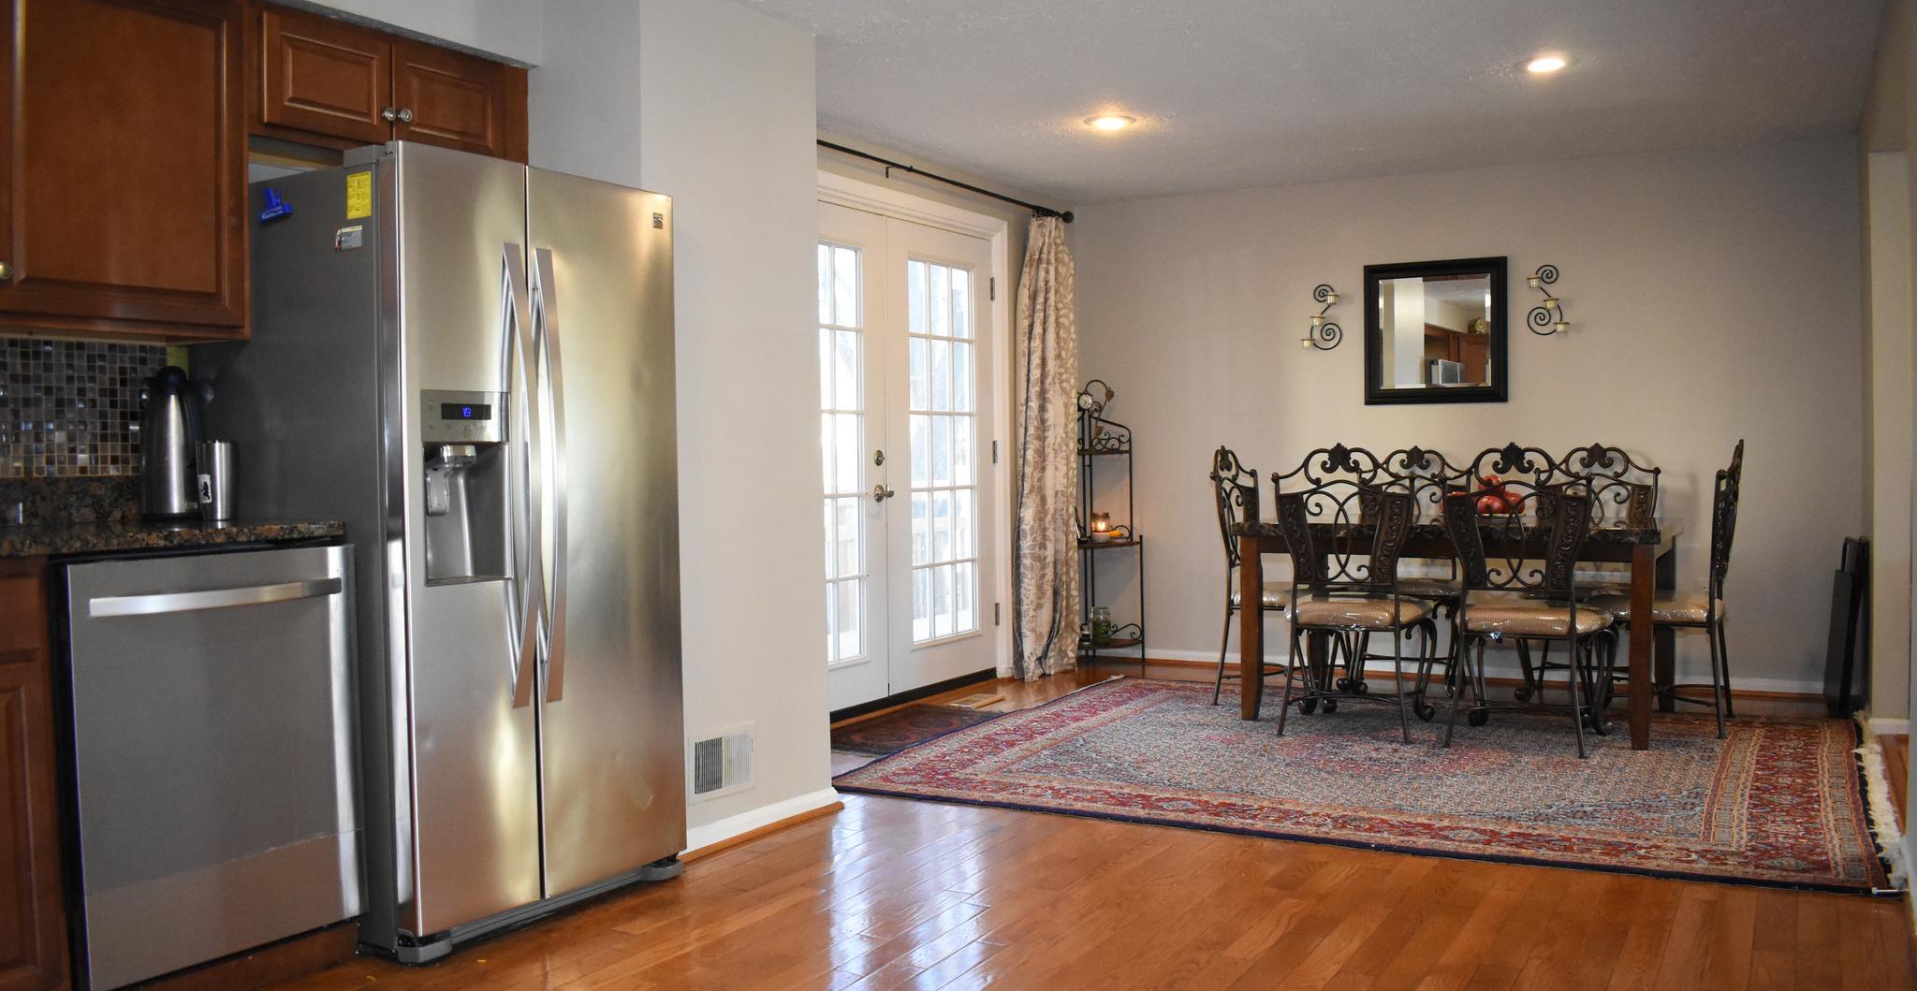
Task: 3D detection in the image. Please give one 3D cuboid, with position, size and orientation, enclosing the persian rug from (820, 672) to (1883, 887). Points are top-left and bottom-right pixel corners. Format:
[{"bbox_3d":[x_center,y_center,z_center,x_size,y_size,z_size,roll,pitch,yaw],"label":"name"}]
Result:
[{"bbox_3d":[1.460,0.898,5.005,3.100,0.015,2.500,0,2,30],"label":"persian rug"}]

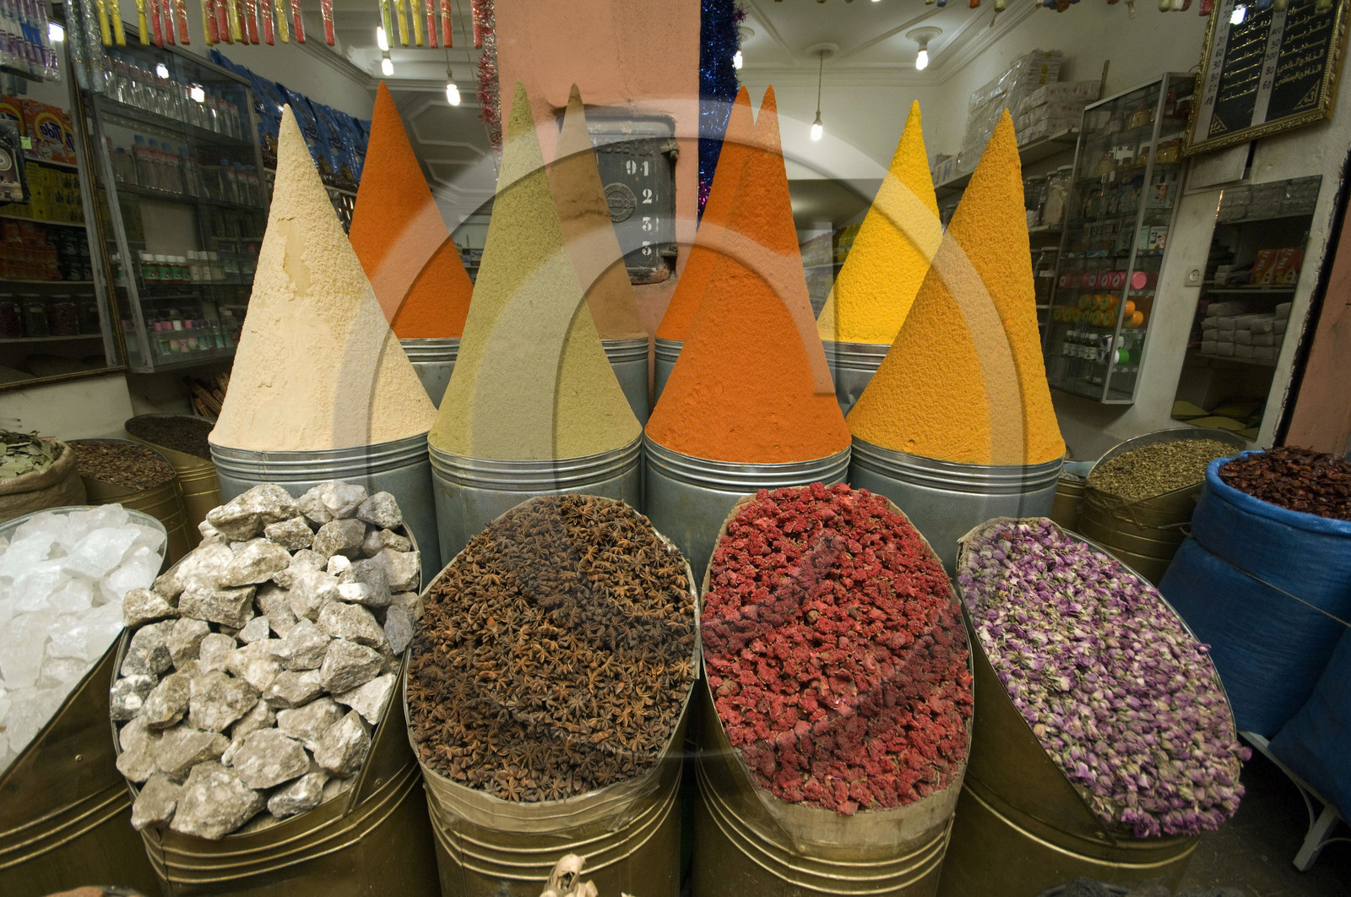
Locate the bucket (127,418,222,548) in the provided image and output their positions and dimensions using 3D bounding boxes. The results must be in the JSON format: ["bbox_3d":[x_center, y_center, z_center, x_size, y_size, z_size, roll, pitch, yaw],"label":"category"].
[{"bbox_3d":[-2.066,0.198,2.466,0.360,0.695,0.360,1,15,0],"label":"bucket"}]

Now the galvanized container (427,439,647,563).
[{"bbox_3d":[-0.248,0.201,1.077,0.370,0.480,0.370,1,16,0],"label":"galvanized container"}]

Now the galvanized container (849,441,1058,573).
[{"bbox_3d":[0.508,0.208,1.118,0.370,0.480,0.370,1,16,0],"label":"galvanized container"}]

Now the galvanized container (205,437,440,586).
[{"bbox_3d":[-0.606,0.189,1.080,0.370,0.480,0.370,1,16,0],"label":"galvanized container"}]

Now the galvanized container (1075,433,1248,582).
[{"bbox_3d":[1.842,0.314,2.222,0.400,0.790,0.400,1,15,0],"label":"galvanized container"}]

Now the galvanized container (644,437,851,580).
[{"bbox_3d":[0.128,0.203,1.094,0.370,0.480,0.370,1,16,0],"label":"galvanized container"}]

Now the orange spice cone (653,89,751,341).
[{"bbox_3d":[0.140,-0.534,1.304,0.370,0.537,0.370,1,16,0],"label":"orange spice cone"}]

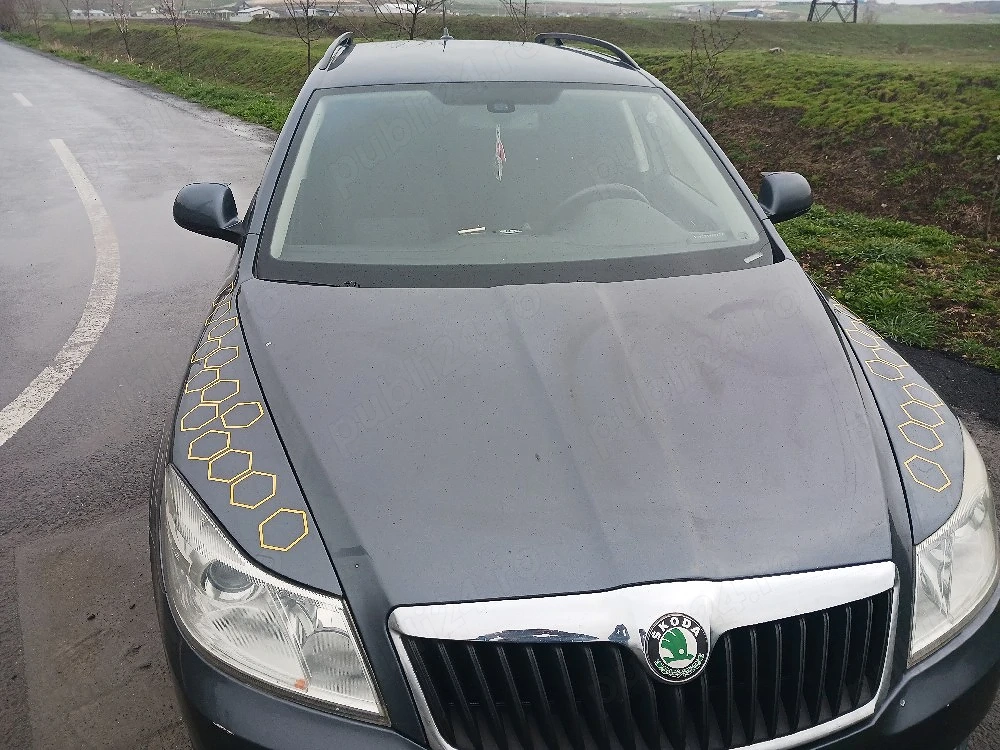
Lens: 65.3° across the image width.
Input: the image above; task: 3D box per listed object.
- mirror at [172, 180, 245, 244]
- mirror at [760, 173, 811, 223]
[{"bbox_3d":[-0.856,-0.473,2.295,0.215,0.170,0.140,-3,25,-8],"label":"mirror"},{"bbox_3d":[0.924,-0.562,2.549,0.215,0.170,0.140,-3,25,-8],"label":"mirror"}]

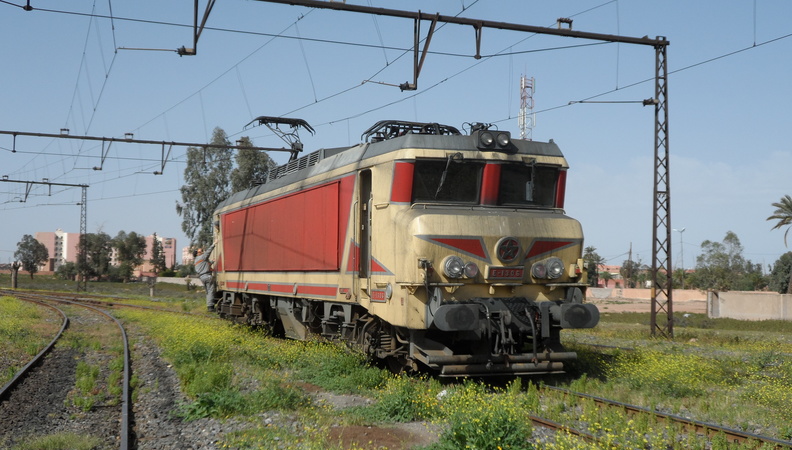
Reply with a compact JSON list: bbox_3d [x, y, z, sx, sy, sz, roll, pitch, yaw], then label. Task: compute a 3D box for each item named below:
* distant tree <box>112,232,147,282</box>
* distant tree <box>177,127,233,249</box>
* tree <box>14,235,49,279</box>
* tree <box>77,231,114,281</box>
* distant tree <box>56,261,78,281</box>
[{"bbox_3d":[-40.238,4.756,152.000,5.134,7.851,4.980,1,-3,-15],"label":"distant tree"},{"bbox_3d":[-21.305,-2.114,112.000,6.230,17.689,6.043,1,-3,-11],"label":"distant tree"},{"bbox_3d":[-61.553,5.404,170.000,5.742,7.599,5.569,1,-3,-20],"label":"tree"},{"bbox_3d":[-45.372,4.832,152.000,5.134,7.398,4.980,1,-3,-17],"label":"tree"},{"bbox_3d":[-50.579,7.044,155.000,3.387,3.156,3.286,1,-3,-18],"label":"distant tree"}]

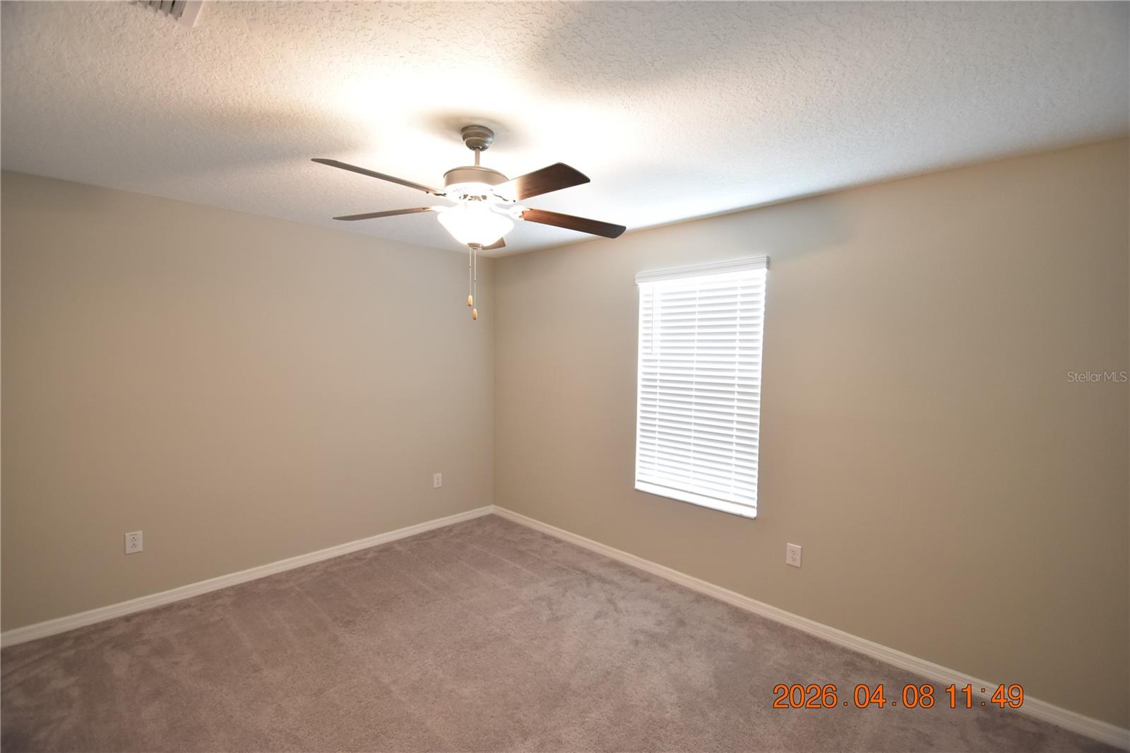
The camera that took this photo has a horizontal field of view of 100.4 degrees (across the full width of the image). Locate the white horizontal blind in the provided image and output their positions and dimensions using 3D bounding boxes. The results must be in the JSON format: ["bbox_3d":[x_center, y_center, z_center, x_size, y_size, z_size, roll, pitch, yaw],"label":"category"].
[{"bbox_3d":[0.845,0.062,3.097,0.911,1.555,0.070,4,4,43],"label":"white horizontal blind"}]

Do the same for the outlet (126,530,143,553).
[{"bbox_3d":[-2.520,0.971,2.754,0.007,0.117,0.072,4,4,43],"label":"outlet"}]

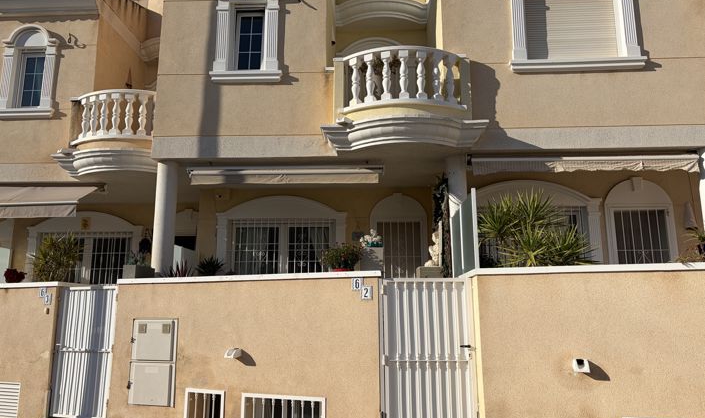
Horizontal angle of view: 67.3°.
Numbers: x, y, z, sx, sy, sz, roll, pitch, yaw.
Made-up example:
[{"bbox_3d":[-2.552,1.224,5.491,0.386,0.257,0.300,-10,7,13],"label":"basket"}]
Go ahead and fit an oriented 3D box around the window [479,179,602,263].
[{"bbox_3d":[2.615,0.344,7.819,2.184,1.600,0.200,-1,-11,3],"label":"window"}]

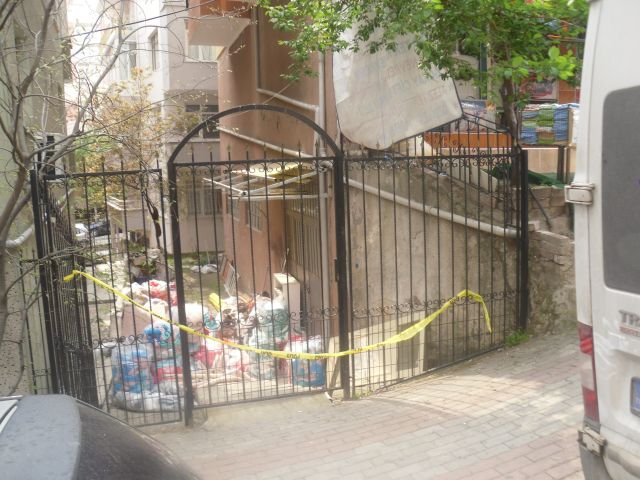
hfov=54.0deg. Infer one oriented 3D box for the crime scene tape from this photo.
[{"bbox_3d":[-0.126,0.503,4.580,3.200,0.820,0.180,-5,8,-17],"label":"crime scene tape"}]

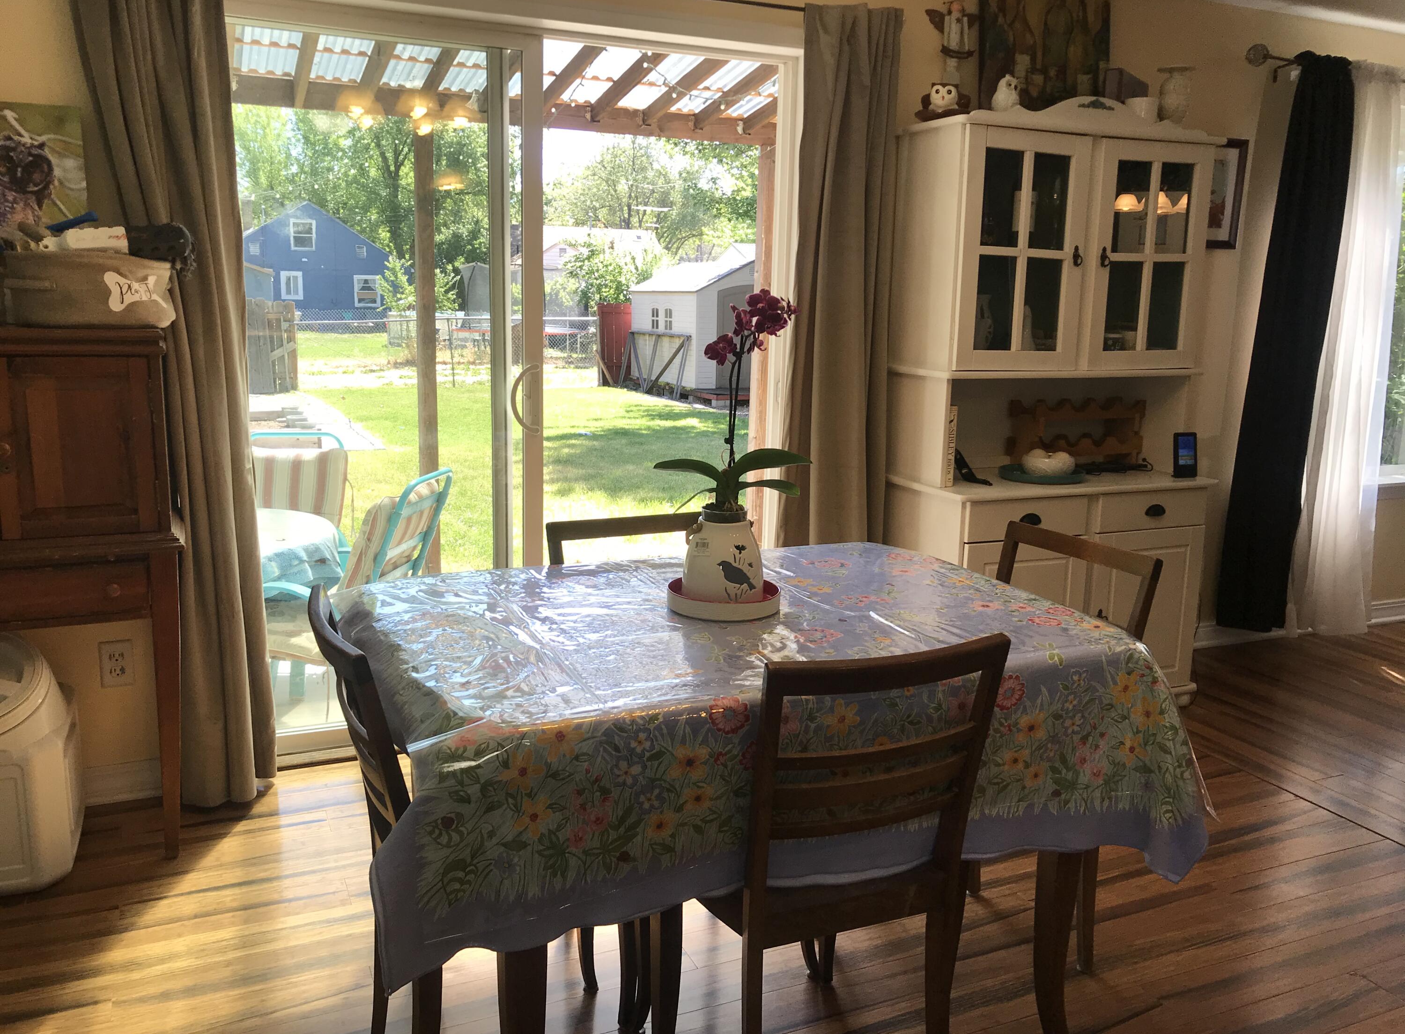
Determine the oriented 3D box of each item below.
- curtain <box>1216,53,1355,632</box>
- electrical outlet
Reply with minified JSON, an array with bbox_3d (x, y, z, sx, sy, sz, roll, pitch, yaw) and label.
[{"bbox_3d":[2.171,-0.591,4.247,0.360,2.160,0.110,-4,12,-24],"label":"curtain"},{"bbox_3d":[-1.484,0.373,2.880,0.075,0.120,0.010,-4,12,-24],"label":"electrical outlet"}]

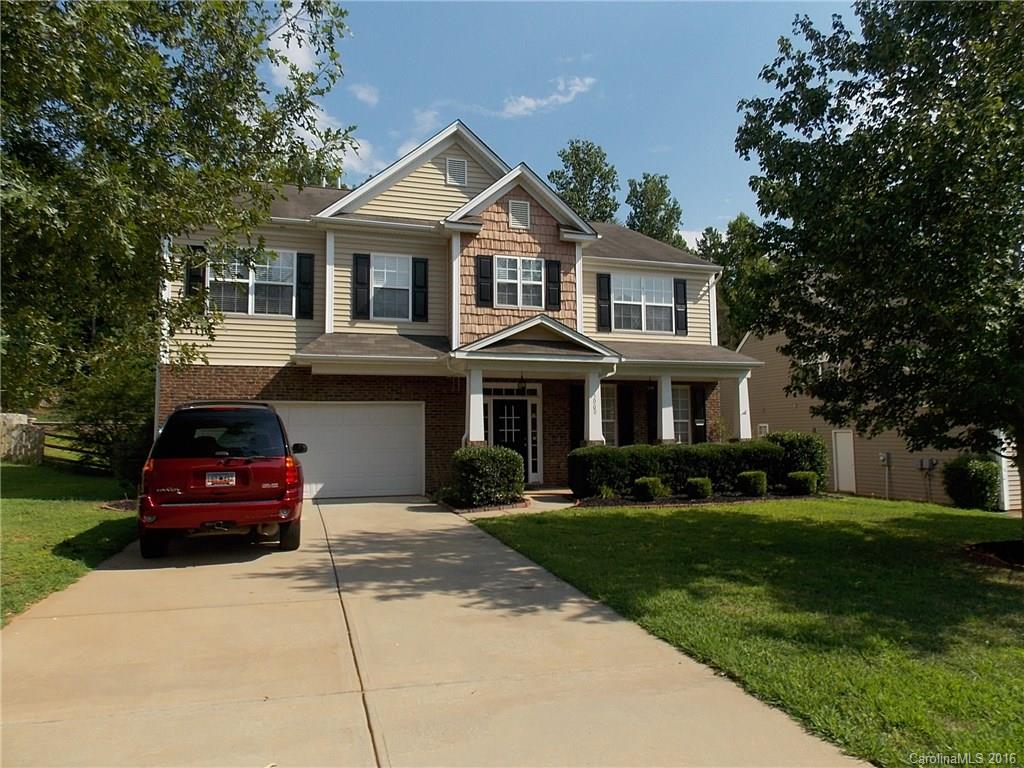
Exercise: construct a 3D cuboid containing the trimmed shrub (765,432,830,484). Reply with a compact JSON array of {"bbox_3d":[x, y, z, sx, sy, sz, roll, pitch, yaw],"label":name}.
[{"bbox_3d":[7.123,1.862,17.032,1.400,1.450,1.400,1,-4,-19],"label":"trimmed shrub"}]

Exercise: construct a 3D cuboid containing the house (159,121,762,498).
[{"bbox_3d":[-2.305,-1.502,20.992,14.143,8.810,13.200,1,-4,-19],"label":"house"}]

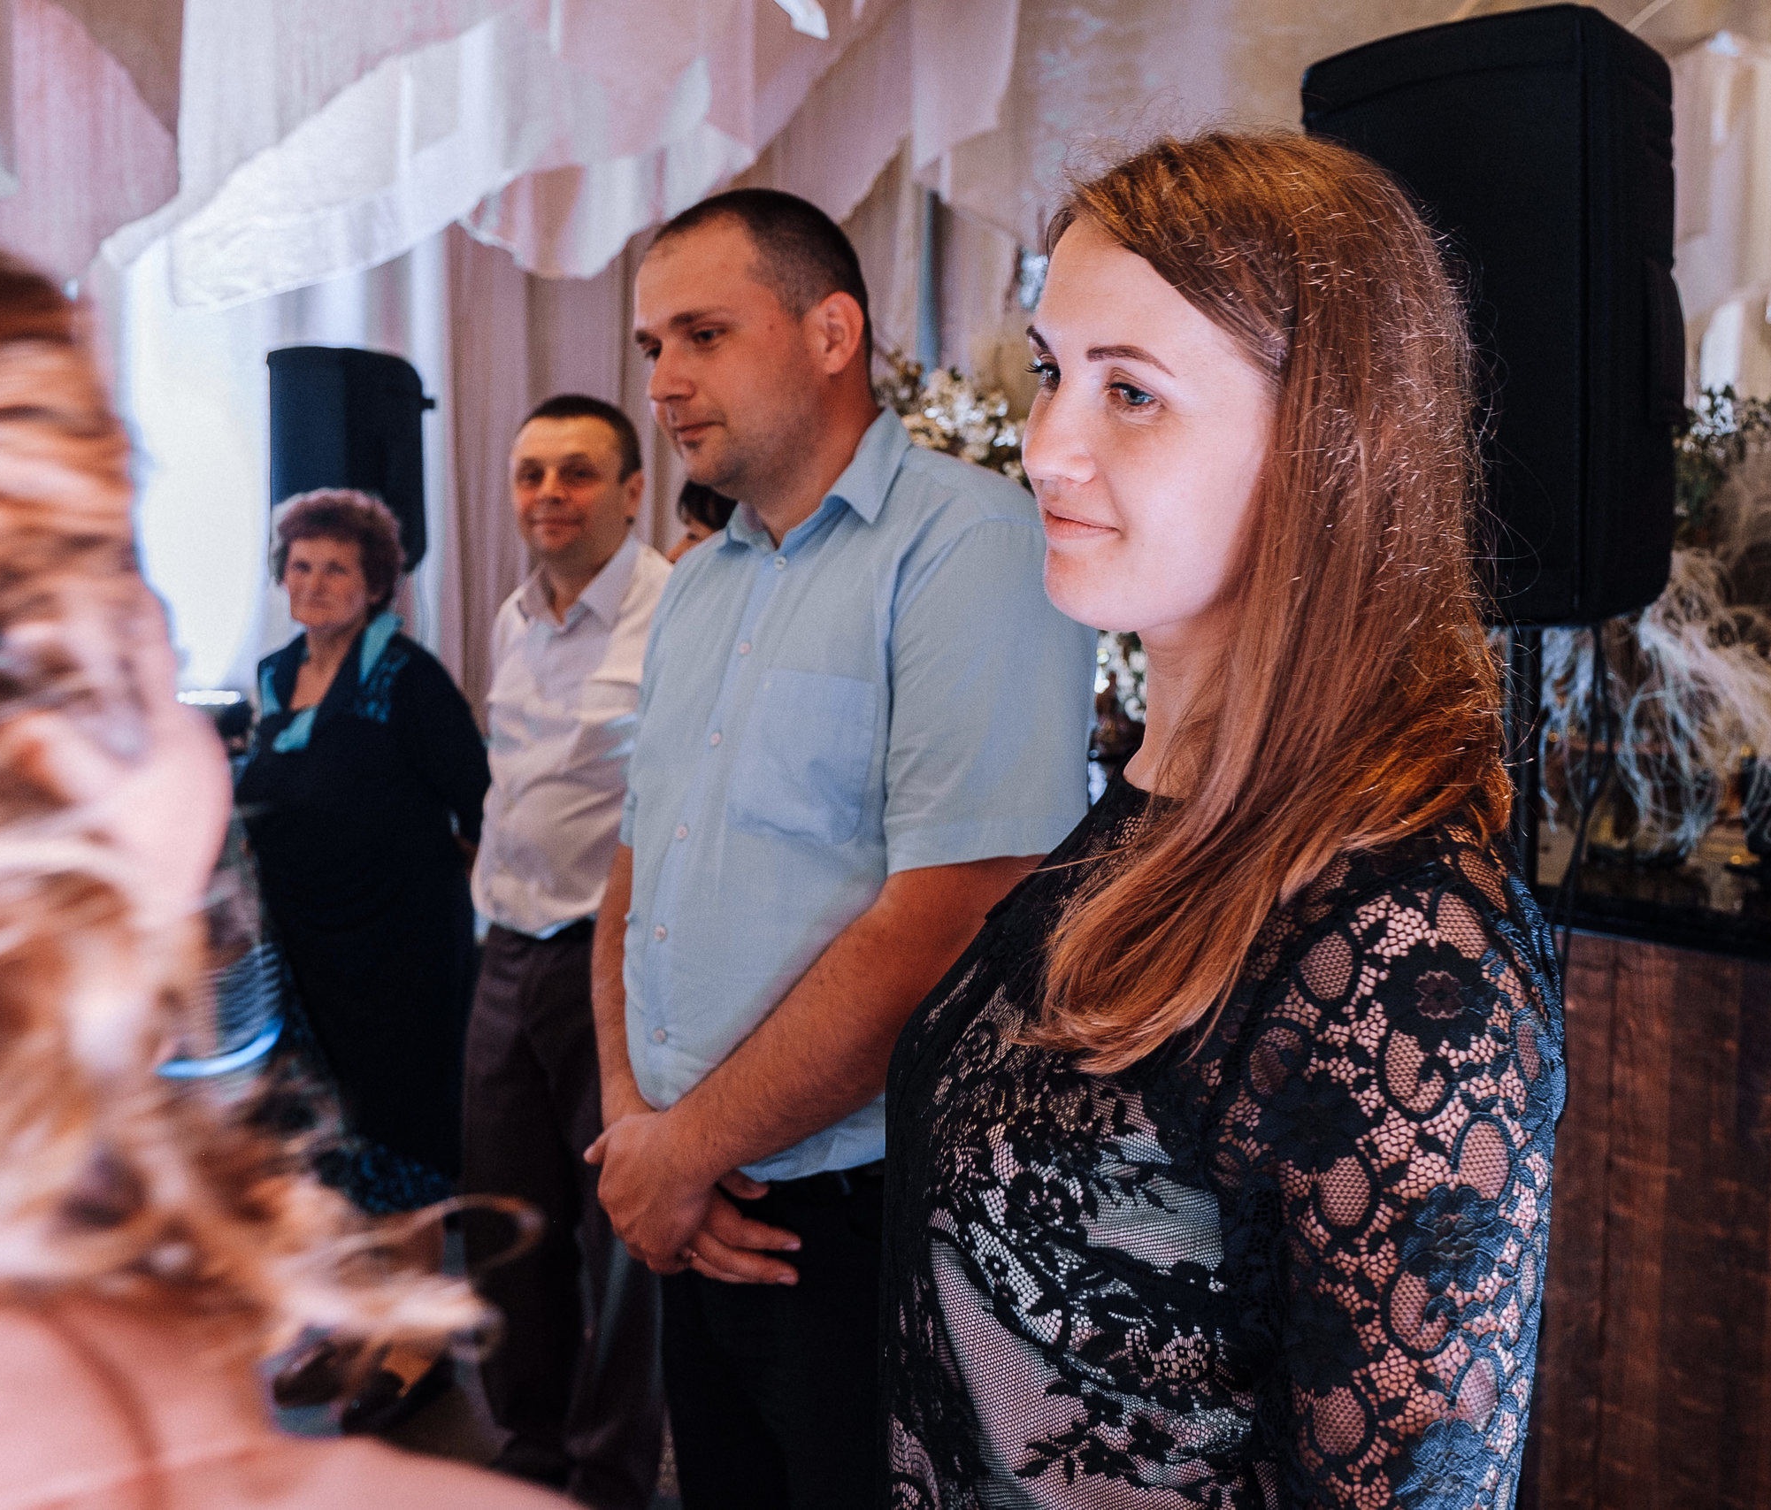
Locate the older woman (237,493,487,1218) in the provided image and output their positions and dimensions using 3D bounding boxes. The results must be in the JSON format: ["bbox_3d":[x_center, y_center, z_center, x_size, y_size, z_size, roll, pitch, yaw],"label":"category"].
[{"bbox_3d":[-0.914,0.349,2.650,0.480,1.600,0.360,2,5,30],"label":"older woman"}]

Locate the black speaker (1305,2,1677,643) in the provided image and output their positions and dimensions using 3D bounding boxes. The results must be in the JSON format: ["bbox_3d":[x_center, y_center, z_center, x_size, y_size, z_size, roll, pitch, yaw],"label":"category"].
[{"bbox_3d":[0.768,-0.510,1.920,0.345,0.670,0.365,-4,6,-43],"label":"black speaker"}]

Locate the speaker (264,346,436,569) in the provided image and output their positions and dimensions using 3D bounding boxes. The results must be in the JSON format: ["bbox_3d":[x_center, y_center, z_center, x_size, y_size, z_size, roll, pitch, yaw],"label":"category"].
[{"bbox_3d":[-1.705,-0.917,4.844,0.365,0.670,0.345,2,5,33],"label":"speaker"}]

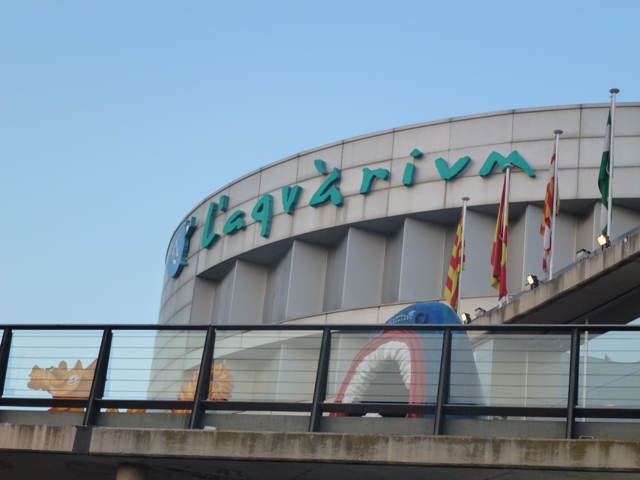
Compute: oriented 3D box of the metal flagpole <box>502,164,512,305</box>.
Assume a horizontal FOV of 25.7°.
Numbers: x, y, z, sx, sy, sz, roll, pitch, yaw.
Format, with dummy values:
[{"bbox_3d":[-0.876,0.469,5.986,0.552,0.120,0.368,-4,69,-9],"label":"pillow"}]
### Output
[{"bbox_3d":[3.722,-0.064,28.240,0.190,3.021,0.190,3,-16,7],"label":"metal flagpole"}]

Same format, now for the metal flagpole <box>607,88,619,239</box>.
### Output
[{"bbox_3d":[4.975,-1.189,23.930,0.190,2.927,0.190,2,-16,12],"label":"metal flagpole"}]

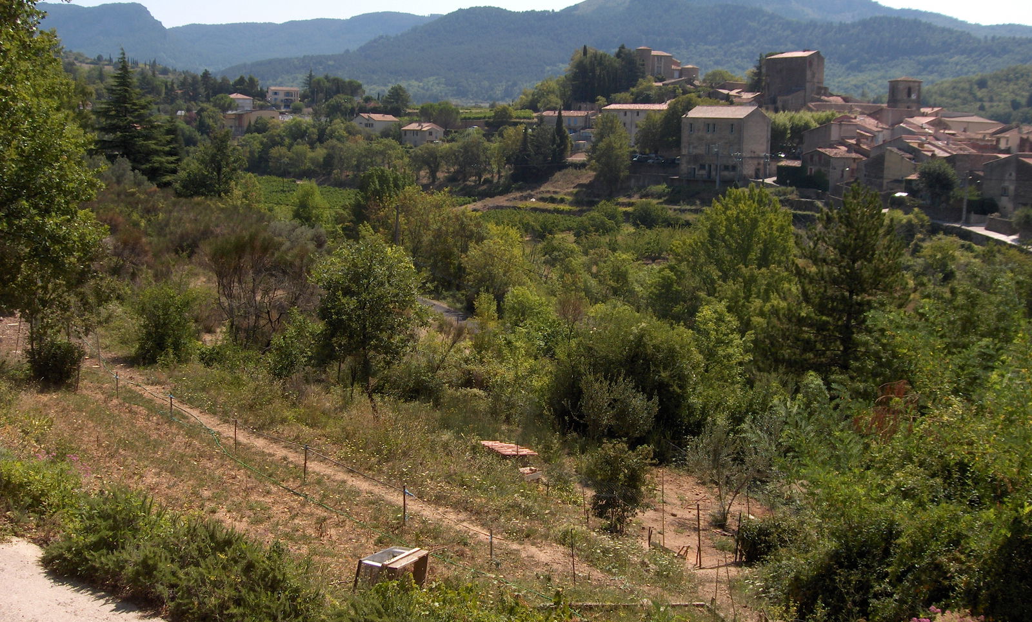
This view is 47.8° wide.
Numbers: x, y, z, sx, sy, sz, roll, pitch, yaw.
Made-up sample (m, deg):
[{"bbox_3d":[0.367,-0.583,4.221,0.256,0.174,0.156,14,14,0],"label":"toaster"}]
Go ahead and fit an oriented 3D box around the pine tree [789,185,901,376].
[{"bbox_3d":[14.215,-1.143,50.000,4.900,8.600,4.900,0,10,0],"label":"pine tree"}]

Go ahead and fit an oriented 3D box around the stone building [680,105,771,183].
[{"bbox_3d":[40.130,-31.950,222.000,12.110,13.730,14.080,6,9,31],"label":"stone building"}]

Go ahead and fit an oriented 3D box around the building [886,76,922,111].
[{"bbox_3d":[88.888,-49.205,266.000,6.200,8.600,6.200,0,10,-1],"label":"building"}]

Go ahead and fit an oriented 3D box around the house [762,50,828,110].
[{"bbox_3d":[63.777,-52.508,265.000,10.800,14.000,9.000,8,13,40],"label":"house"}]

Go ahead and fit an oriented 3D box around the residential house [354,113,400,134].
[{"bbox_3d":[-46.140,-61.820,385.000,11.990,6.470,10.290,-5,10,-38],"label":"residential house"}]

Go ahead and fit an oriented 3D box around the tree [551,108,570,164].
[{"bbox_3d":[9.970,-38.620,257.000,4.090,12.460,4.090,1,8,0],"label":"tree"}]

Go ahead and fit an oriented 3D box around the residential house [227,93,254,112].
[{"bbox_3d":[-103.184,-77.754,435.000,10.200,7.400,9.000,-2,10,-8],"label":"residential house"}]

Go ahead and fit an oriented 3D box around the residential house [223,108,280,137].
[{"bbox_3d":[-94.100,-66.920,415.000,13.710,9.170,14.200,8,11,42],"label":"residential house"}]

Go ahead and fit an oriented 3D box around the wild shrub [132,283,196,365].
[{"bbox_3d":[-13.120,0.470,43.500,2.350,3.040,2.350,1,8,0],"label":"wild shrub"}]

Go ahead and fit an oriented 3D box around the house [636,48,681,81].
[{"bbox_3d":[49.050,-85.120,402.000,13.250,10.410,10.350,0,8,-10],"label":"house"}]

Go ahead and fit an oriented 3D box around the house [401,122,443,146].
[{"bbox_3d":[-27.597,-51.987,345.000,10.000,7.600,10.000,8,13,38],"label":"house"}]

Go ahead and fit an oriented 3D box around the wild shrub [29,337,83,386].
[{"bbox_3d":[-12.666,1.441,32.000,1.550,1.400,1.500,0,10,0],"label":"wild shrub"}]

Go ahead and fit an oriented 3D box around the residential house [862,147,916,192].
[{"bbox_3d":[67.040,-25.360,209.000,6.600,7.850,6.030,-2,9,-21],"label":"residential house"}]

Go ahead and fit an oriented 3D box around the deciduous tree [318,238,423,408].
[{"bbox_3d":[-4.045,0.355,32.000,3.000,5.000,3.000,0,10,0],"label":"deciduous tree"}]

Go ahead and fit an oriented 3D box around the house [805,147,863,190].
[{"bbox_3d":[58.680,-26.240,215.000,7.590,8.050,7.300,-3,9,-25],"label":"house"}]

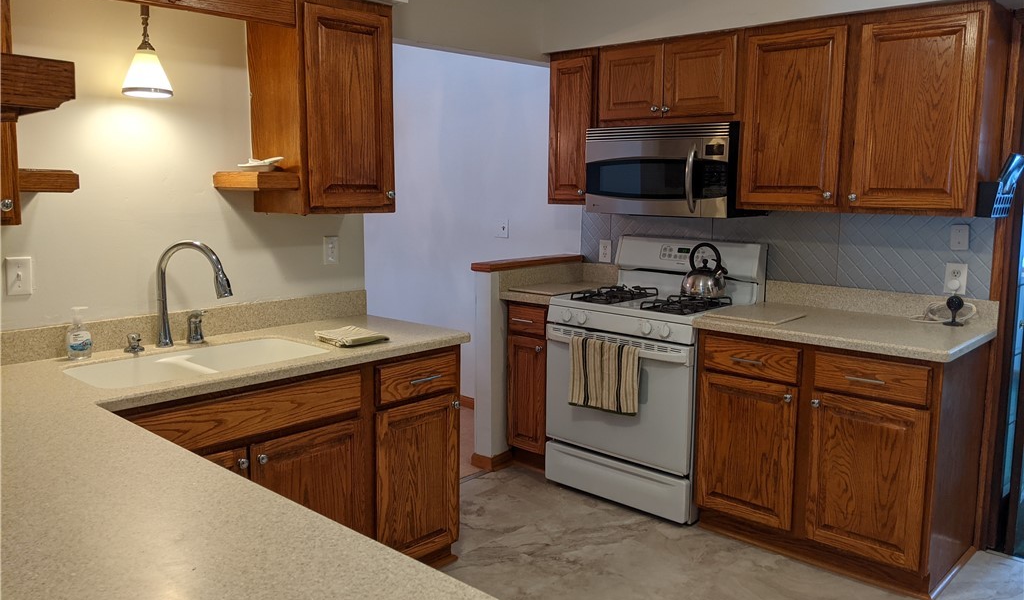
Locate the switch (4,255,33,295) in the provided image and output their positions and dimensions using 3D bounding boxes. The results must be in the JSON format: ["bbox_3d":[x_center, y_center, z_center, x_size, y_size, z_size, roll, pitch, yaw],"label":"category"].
[{"bbox_3d":[-1.500,-0.071,2.438,0.016,0.117,0.071,8,11,42],"label":"switch"}]

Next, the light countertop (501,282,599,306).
[{"bbox_3d":[0.282,-0.031,4.164,0.338,0.035,0.680,8,11,42],"label":"light countertop"}]

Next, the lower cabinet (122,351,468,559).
[{"bbox_3d":[-0.864,0.618,2.761,0.625,0.851,1.301,8,11,42],"label":"lower cabinet"}]

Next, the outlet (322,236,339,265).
[{"bbox_3d":[-0.732,-0.200,3.258,0.012,0.116,0.071,8,11,42],"label":"outlet"}]

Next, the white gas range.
[{"bbox_3d":[0.673,0.310,3.809,0.784,1.161,0.695,8,11,42],"label":"white gas range"}]

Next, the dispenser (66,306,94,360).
[{"bbox_3d":[-1.376,0.106,2.537,0.077,0.166,0.046,-8,11,-43],"label":"dispenser"}]

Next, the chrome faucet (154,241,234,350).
[{"bbox_3d":[-1.083,-0.018,2.722,0.275,0.355,0.063,0,8,-2],"label":"chrome faucet"}]

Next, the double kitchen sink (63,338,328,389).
[{"bbox_3d":[-0.984,0.283,2.543,0.386,0.187,0.729,8,11,42],"label":"double kitchen sink"}]

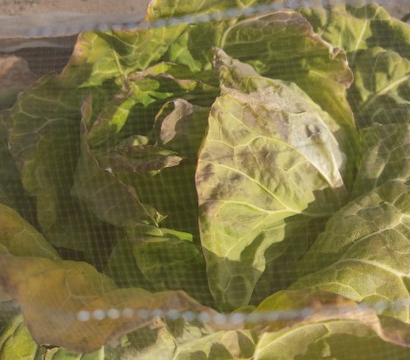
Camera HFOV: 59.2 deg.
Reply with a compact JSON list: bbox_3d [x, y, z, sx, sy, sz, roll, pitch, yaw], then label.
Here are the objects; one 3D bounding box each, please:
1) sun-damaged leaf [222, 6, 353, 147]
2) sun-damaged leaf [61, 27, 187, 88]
[{"bbox_3d":[0.103,-0.135,0.480,0.160,0.135,0.110,11,49,10],"label":"sun-damaged leaf"},{"bbox_3d":[-0.102,-0.173,0.510,0.163,0.073,0.061,0,48,0],"label":"sun-damaged leaf"}]

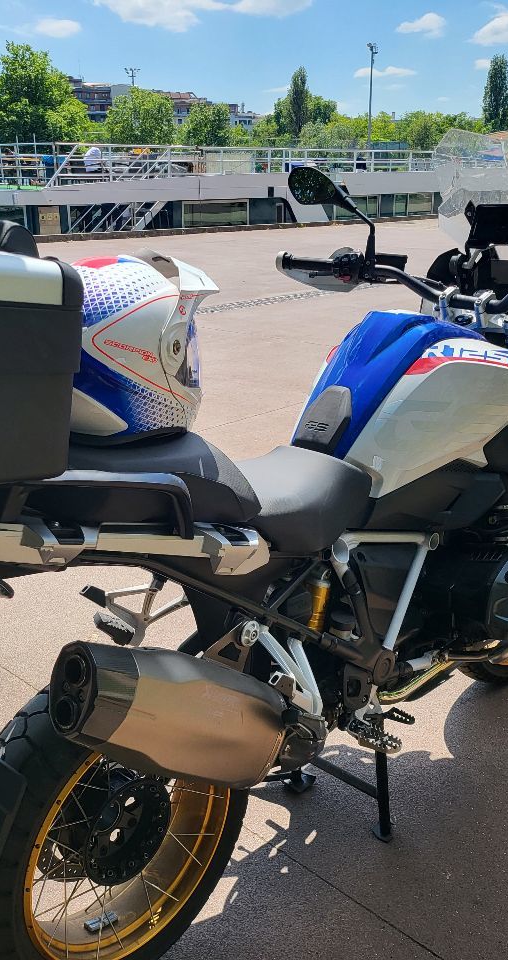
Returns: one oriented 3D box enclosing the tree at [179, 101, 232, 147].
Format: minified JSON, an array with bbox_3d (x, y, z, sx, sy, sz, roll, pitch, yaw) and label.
[{"bbox_3d":[-4.873,-34.228,91.745,5.582,9.228,5.303,-2,19,-2],"label":"tree"}]

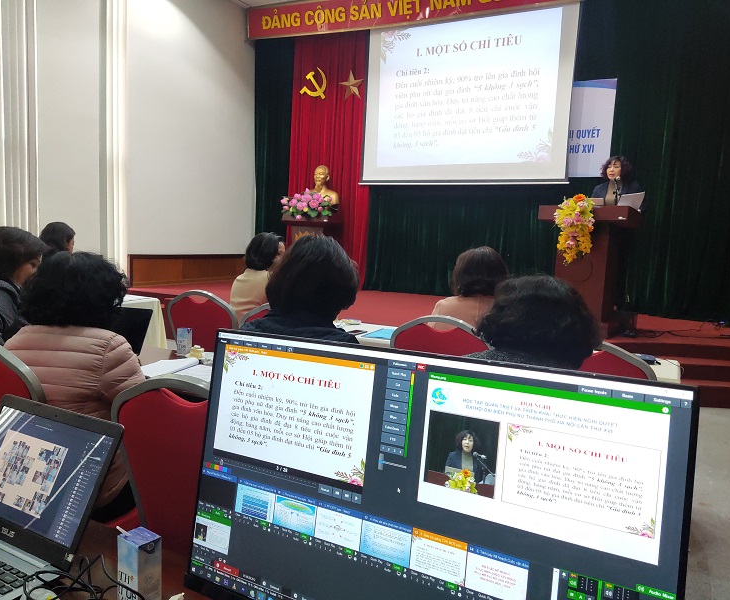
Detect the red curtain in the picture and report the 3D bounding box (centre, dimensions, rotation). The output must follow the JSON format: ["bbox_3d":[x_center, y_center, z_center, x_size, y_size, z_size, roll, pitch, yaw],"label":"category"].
[{"bbox_3d":[-0.553,-2.070,8.663,1.418,3.750,0.200,6,7,26],"label":"red curtain"}]

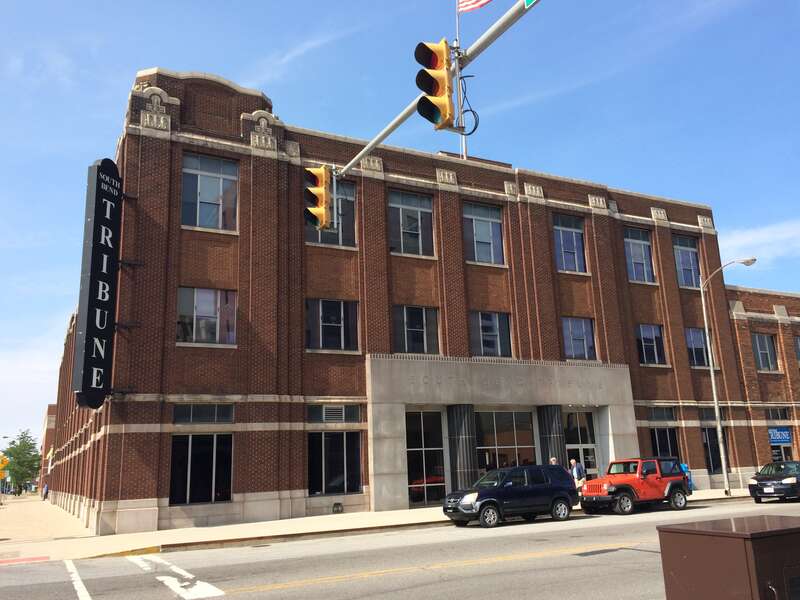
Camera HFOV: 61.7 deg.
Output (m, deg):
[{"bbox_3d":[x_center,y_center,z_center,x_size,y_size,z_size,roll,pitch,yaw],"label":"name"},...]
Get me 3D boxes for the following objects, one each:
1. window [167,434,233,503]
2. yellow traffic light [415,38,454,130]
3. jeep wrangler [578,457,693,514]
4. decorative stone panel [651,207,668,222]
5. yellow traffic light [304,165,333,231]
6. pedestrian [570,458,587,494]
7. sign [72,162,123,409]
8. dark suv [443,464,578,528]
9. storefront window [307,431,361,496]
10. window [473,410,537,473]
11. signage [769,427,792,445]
[{"bbox_3d":[-6.365,5.444,21.573,1.930,2.200,0.200,5,-15,-27],"label":"window"},{"bbox_3d":[0.438,-2.705,8.362,0.390,1.060,0.340,5,-15,-27],"label":"yellow traffic light"},{"bbox_3d":[8.090,6.363,23.216,4.100,1.770,1.850,5,-15,-27],"label":"jeep wrangler"},{"bbox_3d":[13.396,-4.433,34.645,0.980,0.630,0.220,5,-15,-27],"label":"decorative stone panel"},{"bbox_3d":[-1.417,-1.777,11.666,0.400,1.060,0.340,5,-15,-27],"label":"yellow traffic light"},{"bbox_3d":[6.707,6.809,25.155,0.420,1.660,0.550,9,-18,-40],"label":"pedestrian"},{"bbox_3d":[-9.358,-0.615,20.918,0.380,7.950,1.070,-7,-14,19],"label":"sign"},{"bbox_3d":[3.393,6.006,20.787,4.570,1.680,1.800,5,-15,-27],"label":"dark suv"},{"bbox_3d":[-2.347,5.841,24.010,2.020,2.220,0.140,5,-15,-27],"label":"storefront window"},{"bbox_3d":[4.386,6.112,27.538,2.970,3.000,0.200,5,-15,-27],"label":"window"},{"bbox_3d":[20.209,7.225,35.541,1.850,0.930,0.100,5,-15,-27],"label":"signage"}]

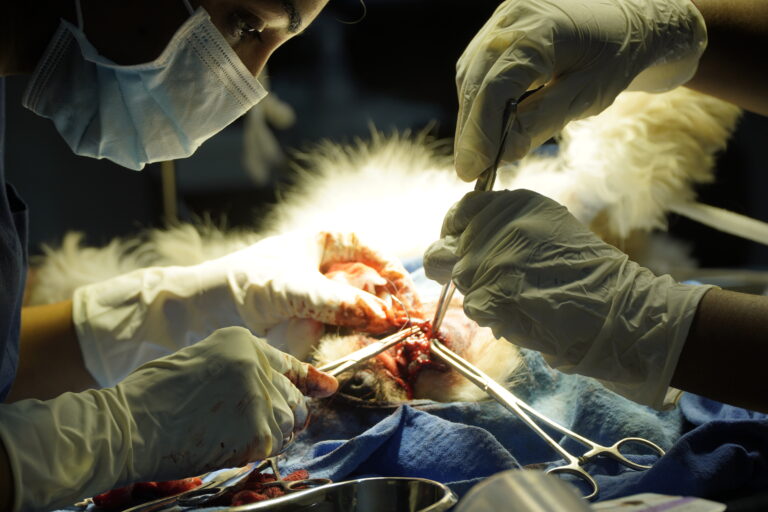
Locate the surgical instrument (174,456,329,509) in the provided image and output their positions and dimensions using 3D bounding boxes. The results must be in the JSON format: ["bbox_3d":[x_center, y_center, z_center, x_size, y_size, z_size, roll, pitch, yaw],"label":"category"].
[{"bbox_3d":[-0.076,0.137,1.420,0.095,0.022,0.140,0,10,2],"label":"surgical instrument"}]

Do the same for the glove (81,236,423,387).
[{"bbox_3d":[-0.094,0.035,1.560,0.225,0.080,0.105,-8,11,10],"label":"glove"}]

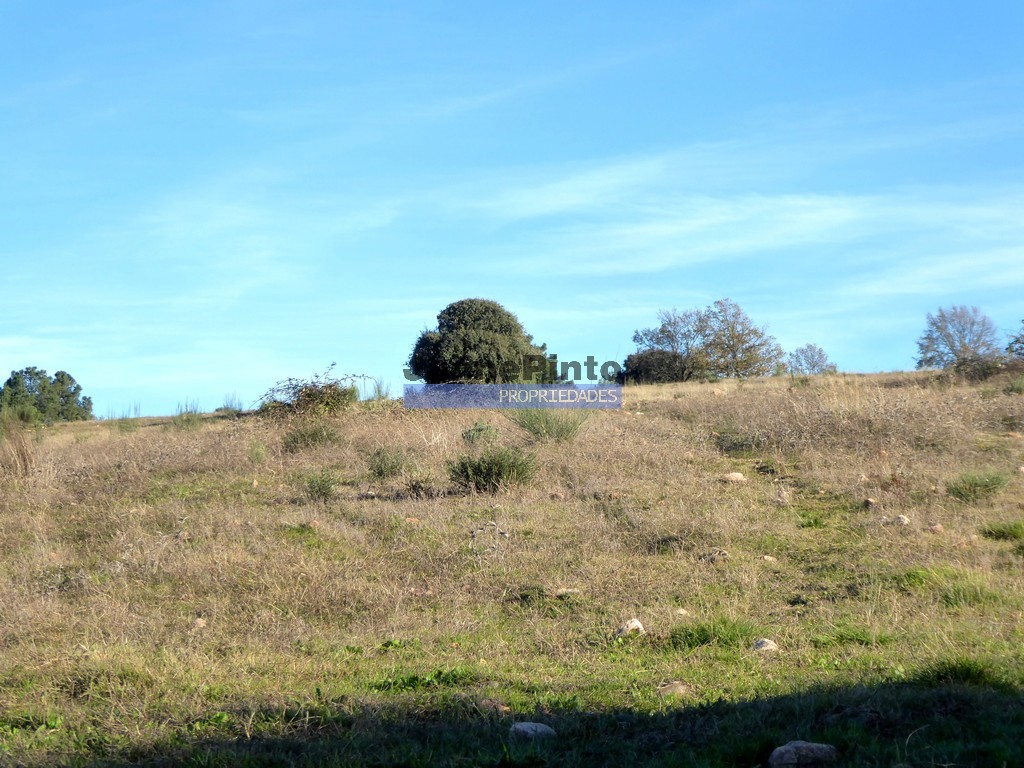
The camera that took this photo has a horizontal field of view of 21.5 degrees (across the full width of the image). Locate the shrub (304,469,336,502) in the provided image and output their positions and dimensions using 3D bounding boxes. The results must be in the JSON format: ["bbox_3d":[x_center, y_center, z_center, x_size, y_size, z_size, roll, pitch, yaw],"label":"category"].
[{"bbox_3d":[-1.956,1.037,27.500,0.327,0.347,0.294,0,-2,0],"label":"shrub"}]

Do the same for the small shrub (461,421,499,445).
[{"bbox_3d":[-0.525,0.784,43.500,0.614,0.388,0.553,0,-3,0],"label":"small shrub"}]

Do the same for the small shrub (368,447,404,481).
[{"bbox_3d":[-1.539,0.975,33.000,0.441,0.417,0.397,0,-3,0],"label":"small shrub"}]

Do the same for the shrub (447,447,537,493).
[{"bbox_3d":[-0.228,0.953,30.000,1.003,0.513,0.853,0,-3,0],"label":"shrub"}]

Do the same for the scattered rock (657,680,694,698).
[{"bbox_3d":[0.814,1.521,13.400,0.189,0.085,0.142,0,-2,0],"label":"scattered rock"}]

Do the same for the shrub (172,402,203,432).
[{"bbox_3d":[-6.771,0.655,56.000,0.666,0.624,0.632,0,-3,0],"label":"shrub"}]

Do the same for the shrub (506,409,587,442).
[{"bbox_3d":[0.587,0.653,44.500,1.356,0.628,1.220,0,-3,0],"label":"shrub"}]

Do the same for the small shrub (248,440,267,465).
[{"bbox_3d":[-3.309,0.891,35.000,0.234,0.312,0.234,0,-2,0],"label":"small shrub"}]

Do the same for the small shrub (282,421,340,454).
[{"bbox_3d":[-2.844,0.741,38.000,0.791,0.452,0.632,0,-2,0],"label":"small shrub"}]

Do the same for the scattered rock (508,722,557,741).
[{"bbox_3d":[0.091,1.549,12.000,0.214,0.076,0.150,0,-2,0],"label":"scattered rock"}]

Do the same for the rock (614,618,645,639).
[{"bbox_3d":[0.646,1.344,14.800,0.165,0.110,0.132,0,-3,0],"label":"rock"}]

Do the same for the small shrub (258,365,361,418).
[{"bbox_3d":[-4.062,0.150,54.000,2.046,1.083,1.535,0,-2,0],"label":"small shrub"}]

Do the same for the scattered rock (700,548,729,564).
[{"bbox_3d":[1.497,1.282,20.000,0.223,0.119,0.167,0,-3,0],"label":"scattered rock"}]

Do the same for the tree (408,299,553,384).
[{"bbox_3d":[-0.995,-1.184,85.000,4.547,3.031,4.200,0,-2,0],"label":"tree"}]

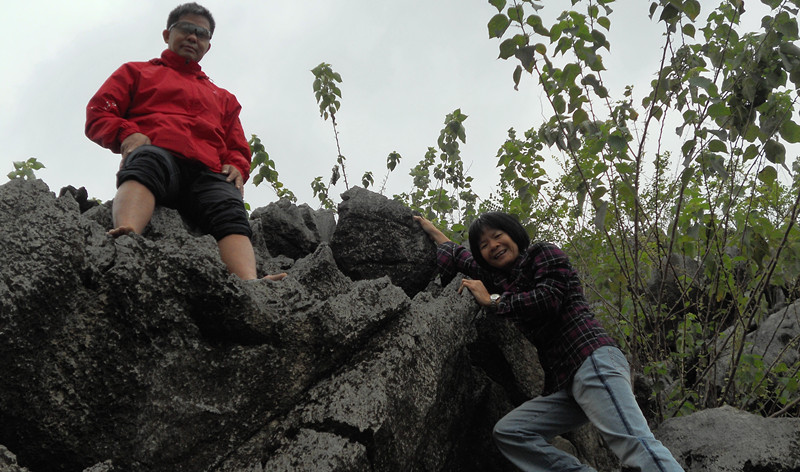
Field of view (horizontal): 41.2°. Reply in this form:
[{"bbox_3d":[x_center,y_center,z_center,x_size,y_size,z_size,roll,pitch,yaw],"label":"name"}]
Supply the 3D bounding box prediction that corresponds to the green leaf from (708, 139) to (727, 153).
[{"bbox_3d":[1.553,-0.443,5.200,0.101,0.064,0.030,29,17,10],"label":"green leaf"}]

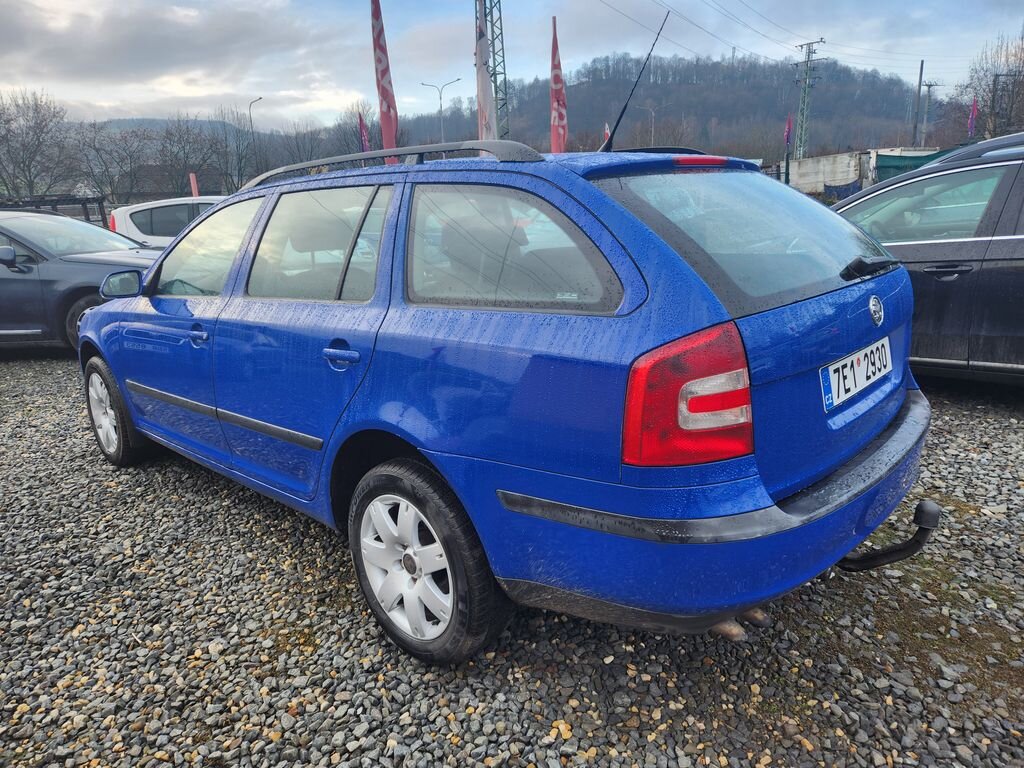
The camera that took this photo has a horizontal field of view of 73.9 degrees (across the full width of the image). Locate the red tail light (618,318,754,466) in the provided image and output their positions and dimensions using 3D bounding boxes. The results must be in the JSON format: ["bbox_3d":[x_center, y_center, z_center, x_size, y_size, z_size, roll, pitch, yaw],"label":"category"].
[{"bbox_3d":[0.375,0.026,1.396,0.205,0.300,0.260,11,19,41],"label":"red tail light"}]

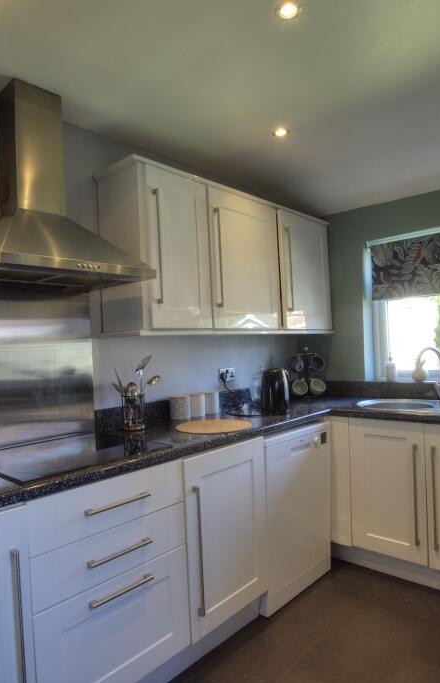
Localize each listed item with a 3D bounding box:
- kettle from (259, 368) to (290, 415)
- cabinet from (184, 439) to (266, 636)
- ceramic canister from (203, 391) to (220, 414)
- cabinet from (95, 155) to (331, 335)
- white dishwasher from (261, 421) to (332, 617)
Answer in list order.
[{"bbox_3d":[0.310,0.285,2.425,0.185,0.252,0.148,-2,0,31],"label":"kettle"},{"bbox_3d":[-0.161,0.835,2.050,0.576,0.727,0.505,-3,-1,44],"label":"cabinet"},{"bbox_3d":[-0.054,0.363,2.517,0.100,0.125,0.100,-2,0,0],"label":"ceramic canister"},{"bbox_3d":[0.098,-0.442,2.621,0.346,0.812,1.683,-2,0,45],"label":"cabinet"},{"bbox_3d":[0.214,0.890,2.438,0.600,0.829,0.598,-2,0,45],"label":"white dishwasher"}]

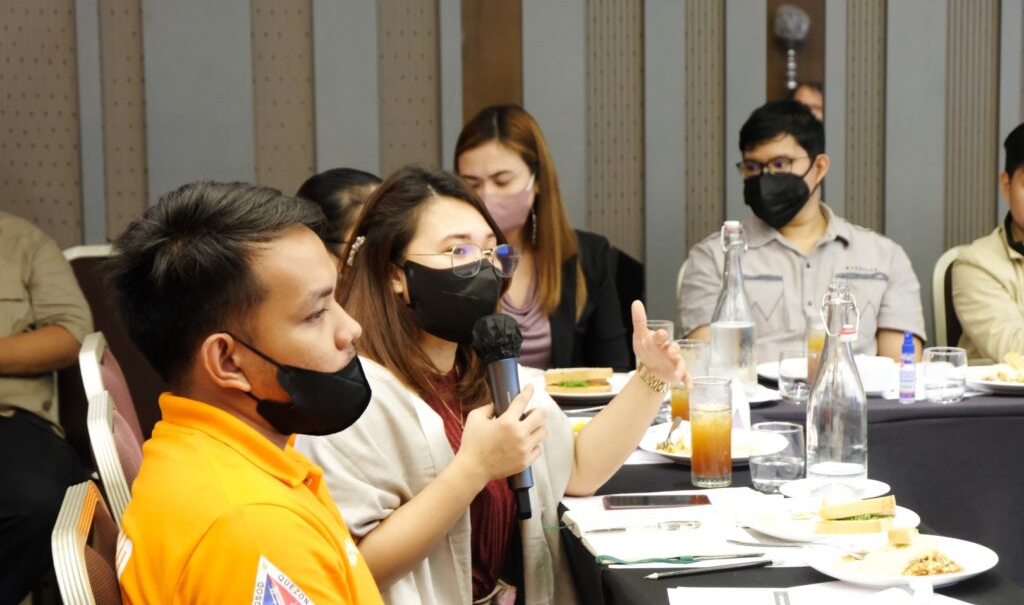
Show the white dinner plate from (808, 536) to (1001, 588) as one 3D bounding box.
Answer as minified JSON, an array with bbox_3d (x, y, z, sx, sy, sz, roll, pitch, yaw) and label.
[{"bbox_3d":[0.480,0.329,2.639,0.245,0.025,0.245,0,7,6],"label":"white dinner plate"}]

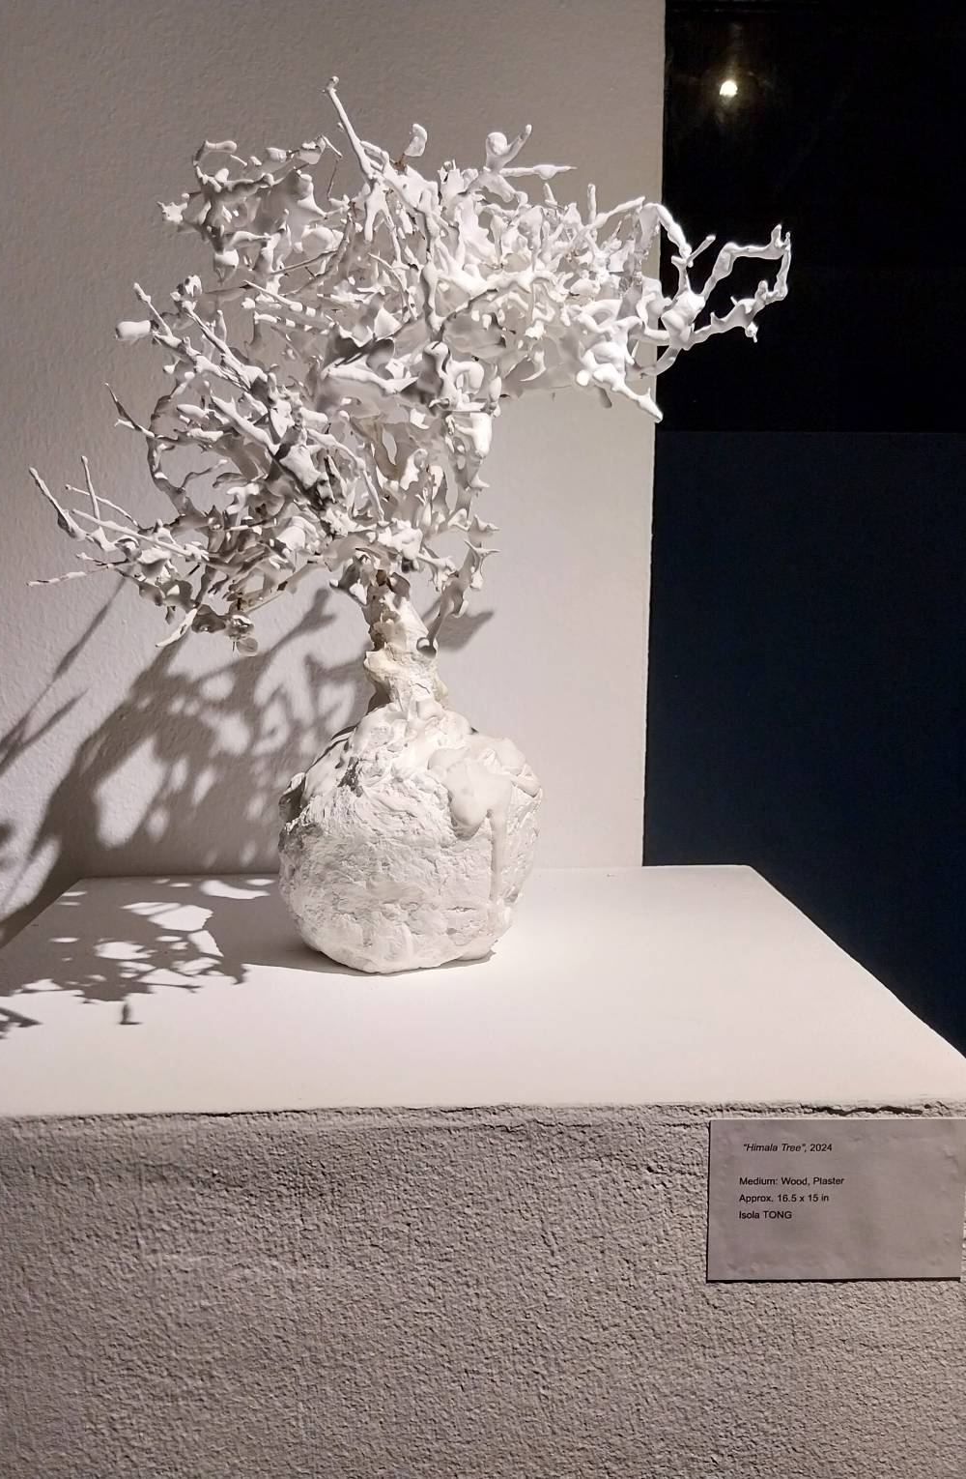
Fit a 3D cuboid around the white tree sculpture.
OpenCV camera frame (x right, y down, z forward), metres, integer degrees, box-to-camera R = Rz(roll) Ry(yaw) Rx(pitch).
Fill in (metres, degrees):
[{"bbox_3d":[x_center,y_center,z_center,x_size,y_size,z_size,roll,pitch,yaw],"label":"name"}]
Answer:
[{"bbox_3d":[-0.035,-0.101,0.692,0.355,0.413,0.285,0,7,0],"label":"white tree sculpture"}]

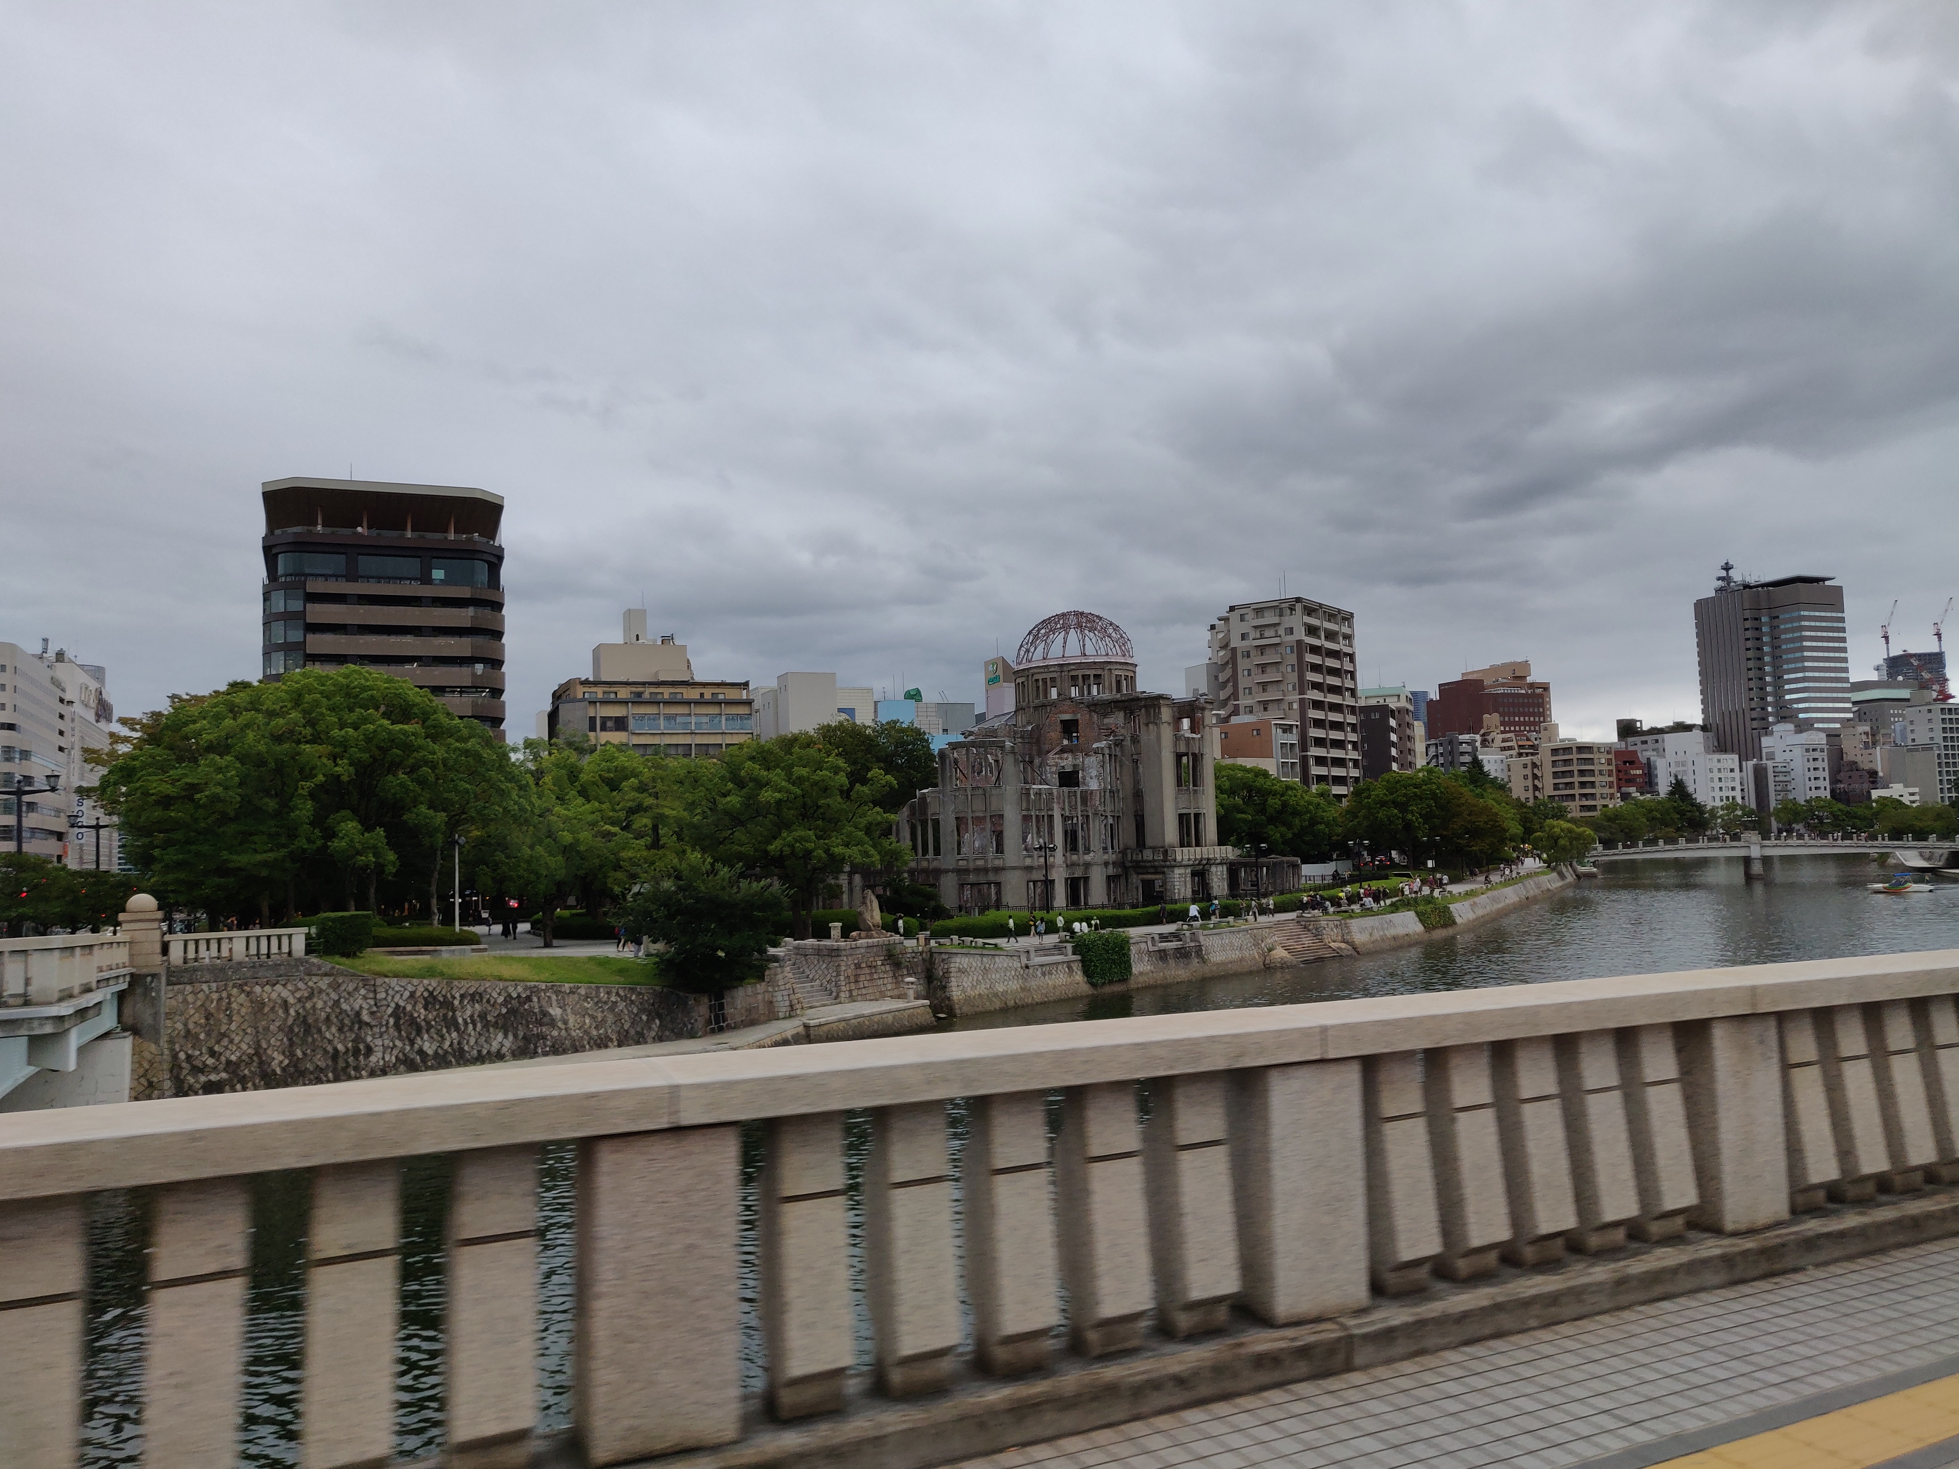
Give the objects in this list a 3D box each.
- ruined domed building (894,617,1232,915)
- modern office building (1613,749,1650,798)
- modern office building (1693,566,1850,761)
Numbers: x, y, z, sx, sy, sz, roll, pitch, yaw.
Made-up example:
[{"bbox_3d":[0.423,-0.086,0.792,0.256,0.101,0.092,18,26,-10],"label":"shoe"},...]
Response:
[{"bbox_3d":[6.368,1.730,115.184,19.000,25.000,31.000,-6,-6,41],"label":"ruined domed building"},{"bbox_3d":[193.000,17.617,419.336,11.000,26.500,12.000,-1,-5,-18],"label":"modern office building"},{"bbox_3d":[329.384,-11.635,584.518,25.000,99.000,47.000,0,-4,-22],"label":"modern office building"}]

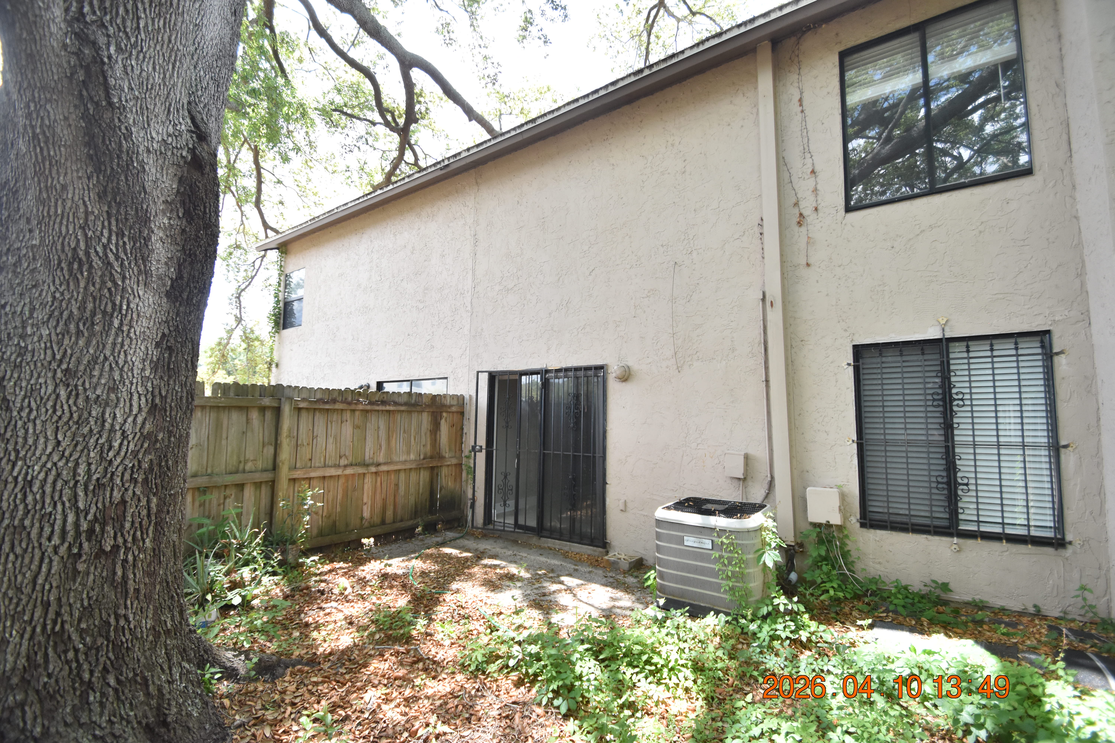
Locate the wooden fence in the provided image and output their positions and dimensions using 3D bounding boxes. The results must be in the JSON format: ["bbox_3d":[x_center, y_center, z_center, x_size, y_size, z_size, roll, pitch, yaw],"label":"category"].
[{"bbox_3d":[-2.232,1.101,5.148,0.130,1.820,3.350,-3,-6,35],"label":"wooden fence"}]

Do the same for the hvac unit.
[{"bbox_3d":[1.311,1.507,3.829,0.760,0.770,0.760,-3,-6,35],"label":"hvac unit"}]

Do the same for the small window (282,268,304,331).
[{"bbox_3d":[-5.562,-1.523,9.799,0.820,1.220,0.100,-3,-6,35],"label":"small window"}]

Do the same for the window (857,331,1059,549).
[{"bbox_3d":[3.034,0.505,3.610,1.192,1.530,0.100,-3,-6,35],"label":"window"}]

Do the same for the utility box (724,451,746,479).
[{"bbox_3d":[1.708,0.896,4.430,0.166,0.224,0.110,-3,-6,35],"label":"utility box"}]

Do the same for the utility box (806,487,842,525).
[{"bbox_3d":[2.299,1.148,4.000,0.244,0.295,0.105,-3,-6,35],"label":"utility box"}]

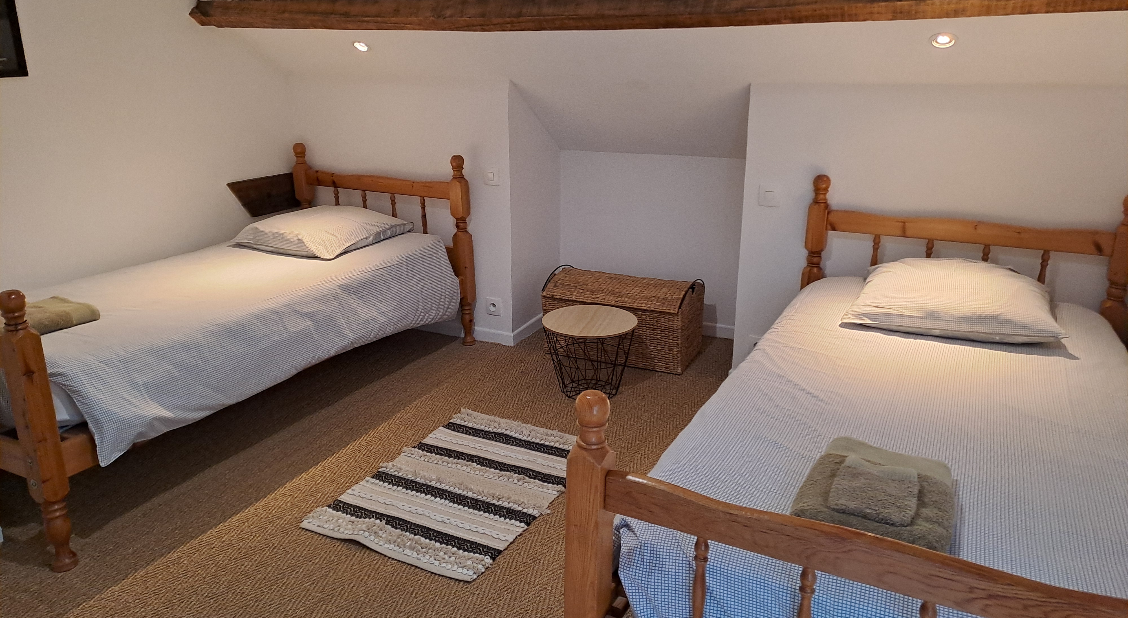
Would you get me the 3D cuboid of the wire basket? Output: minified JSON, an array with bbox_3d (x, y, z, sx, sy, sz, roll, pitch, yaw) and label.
[{"bbox_3d":[0.103,0.190,3.315,0.374,0.286,0.374,0,18,0],"label":"wire basket"}]

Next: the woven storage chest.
[{"bbox_3d":[0.279,0.015,3.736,0.655,0.365,0.390,7,19,22],"label":"woven storage chest"}]

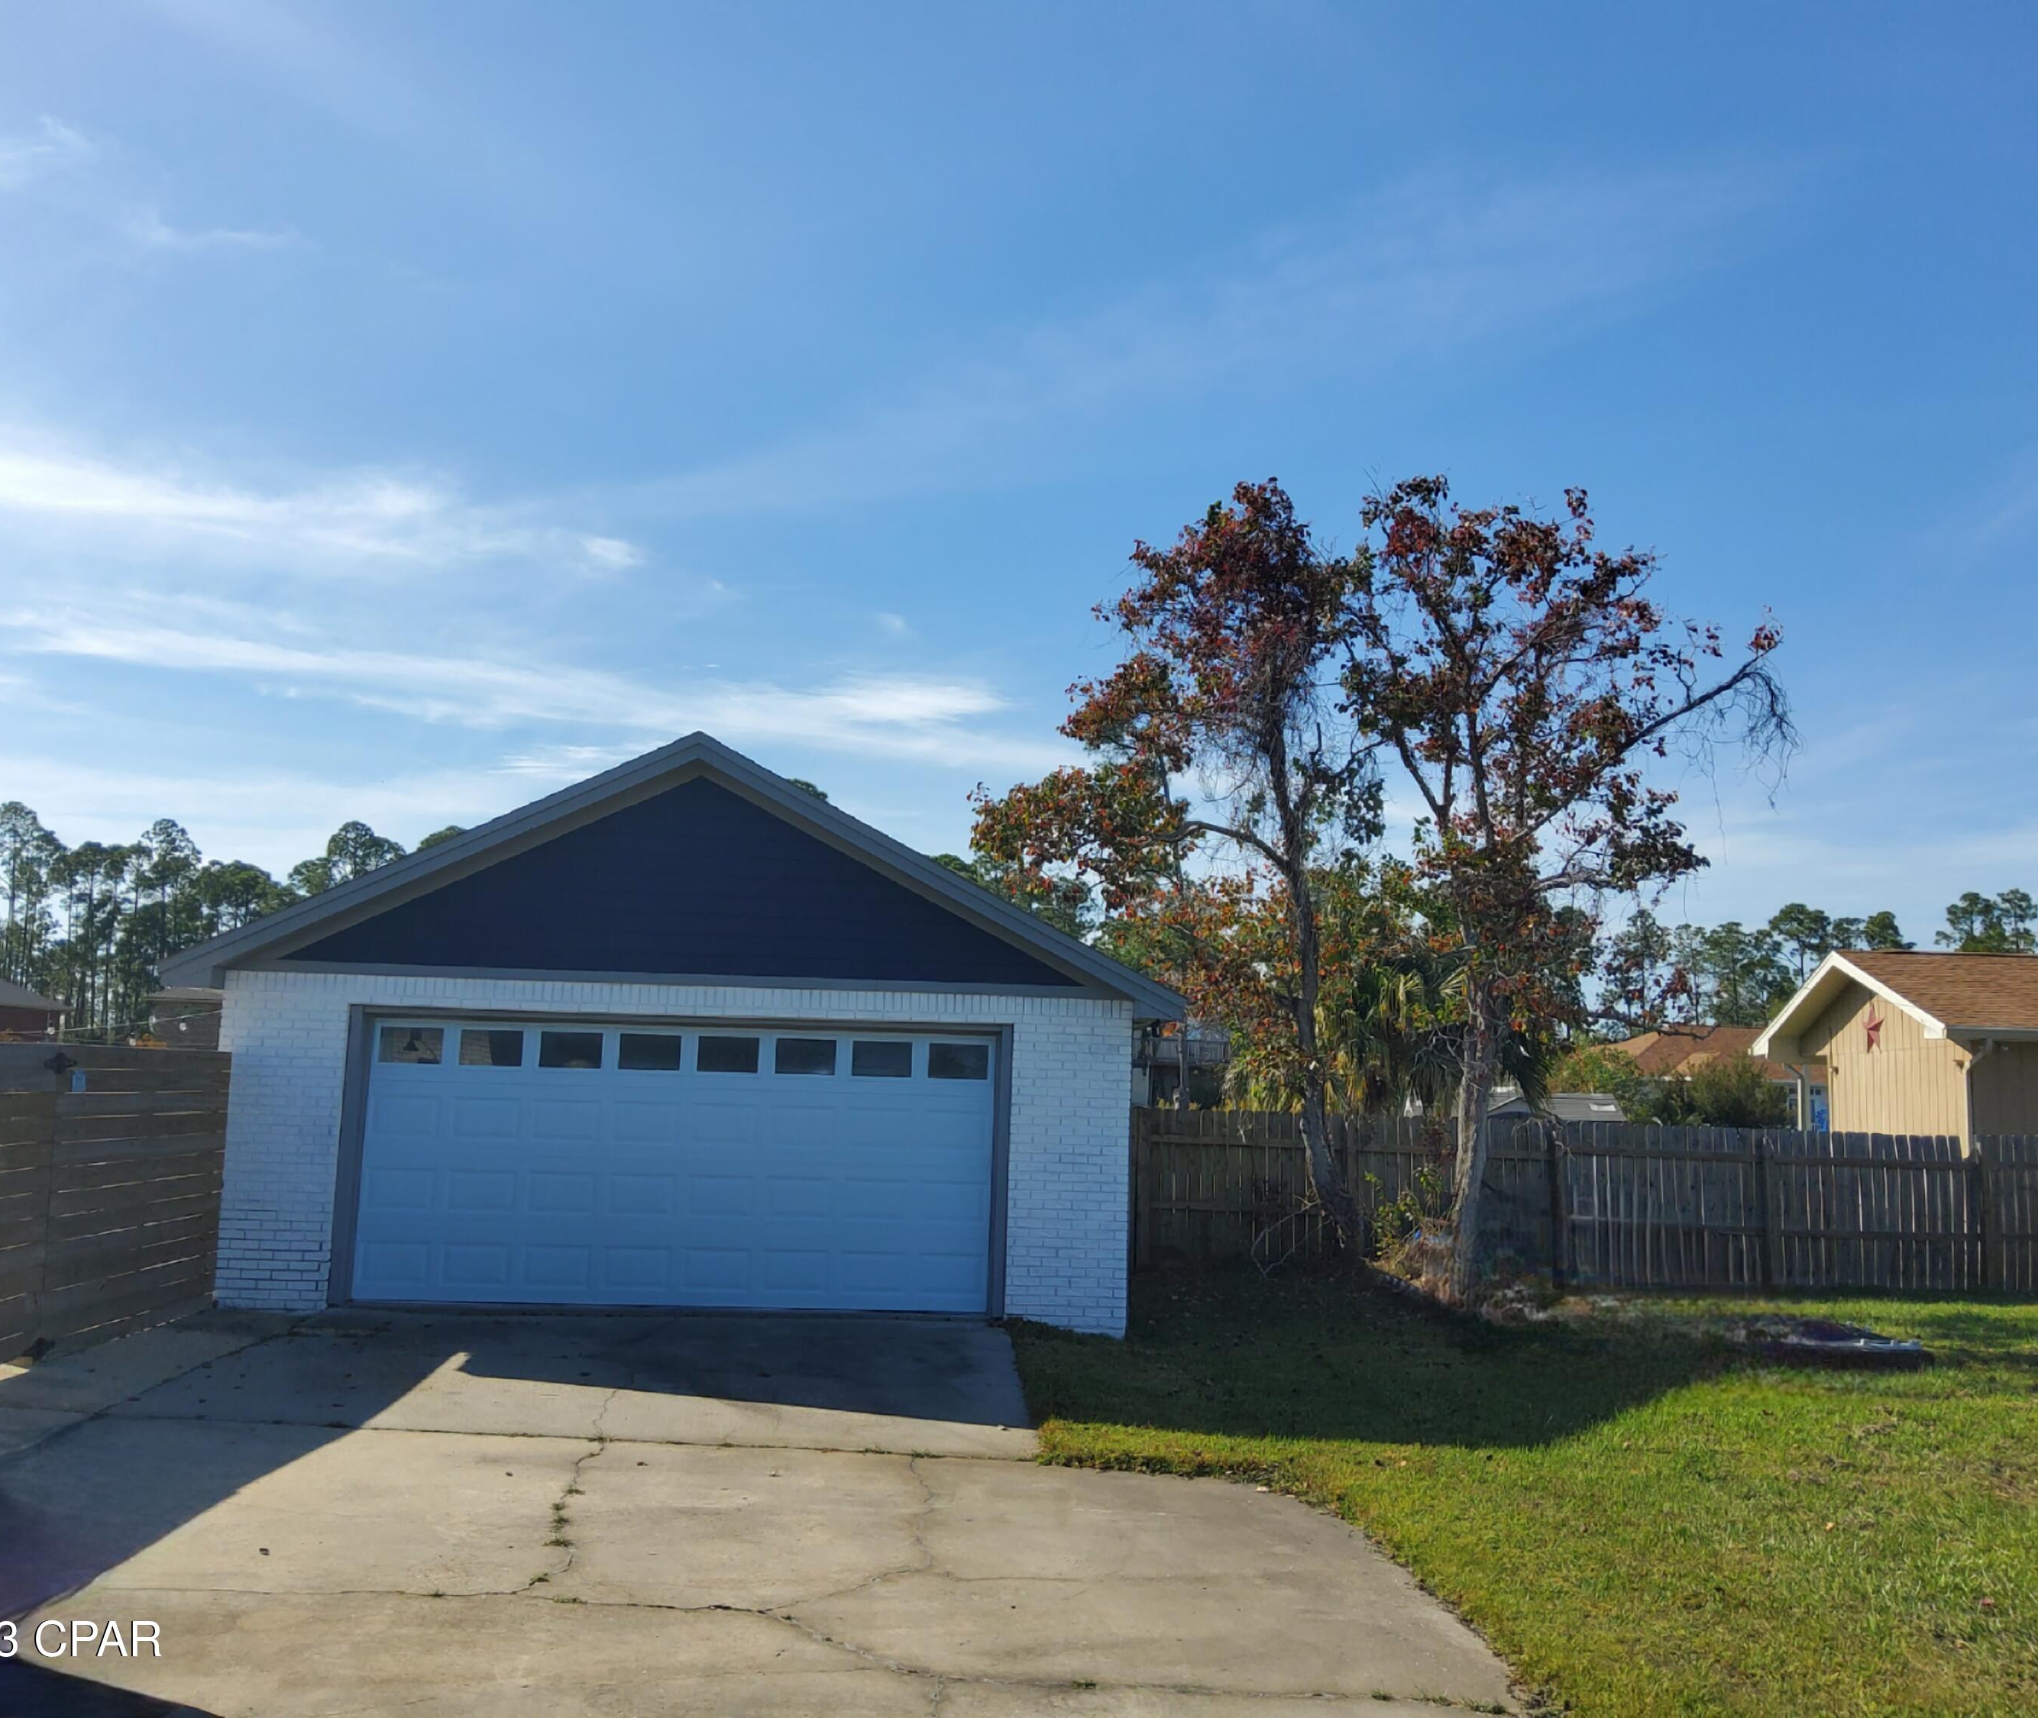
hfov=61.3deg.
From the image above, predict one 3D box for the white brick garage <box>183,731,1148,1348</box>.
[{"bbox_3d":[-2.896,1.767,16.987,7.800,4.520,7.700,2,-8,-4],"label":"white brick garage"}]

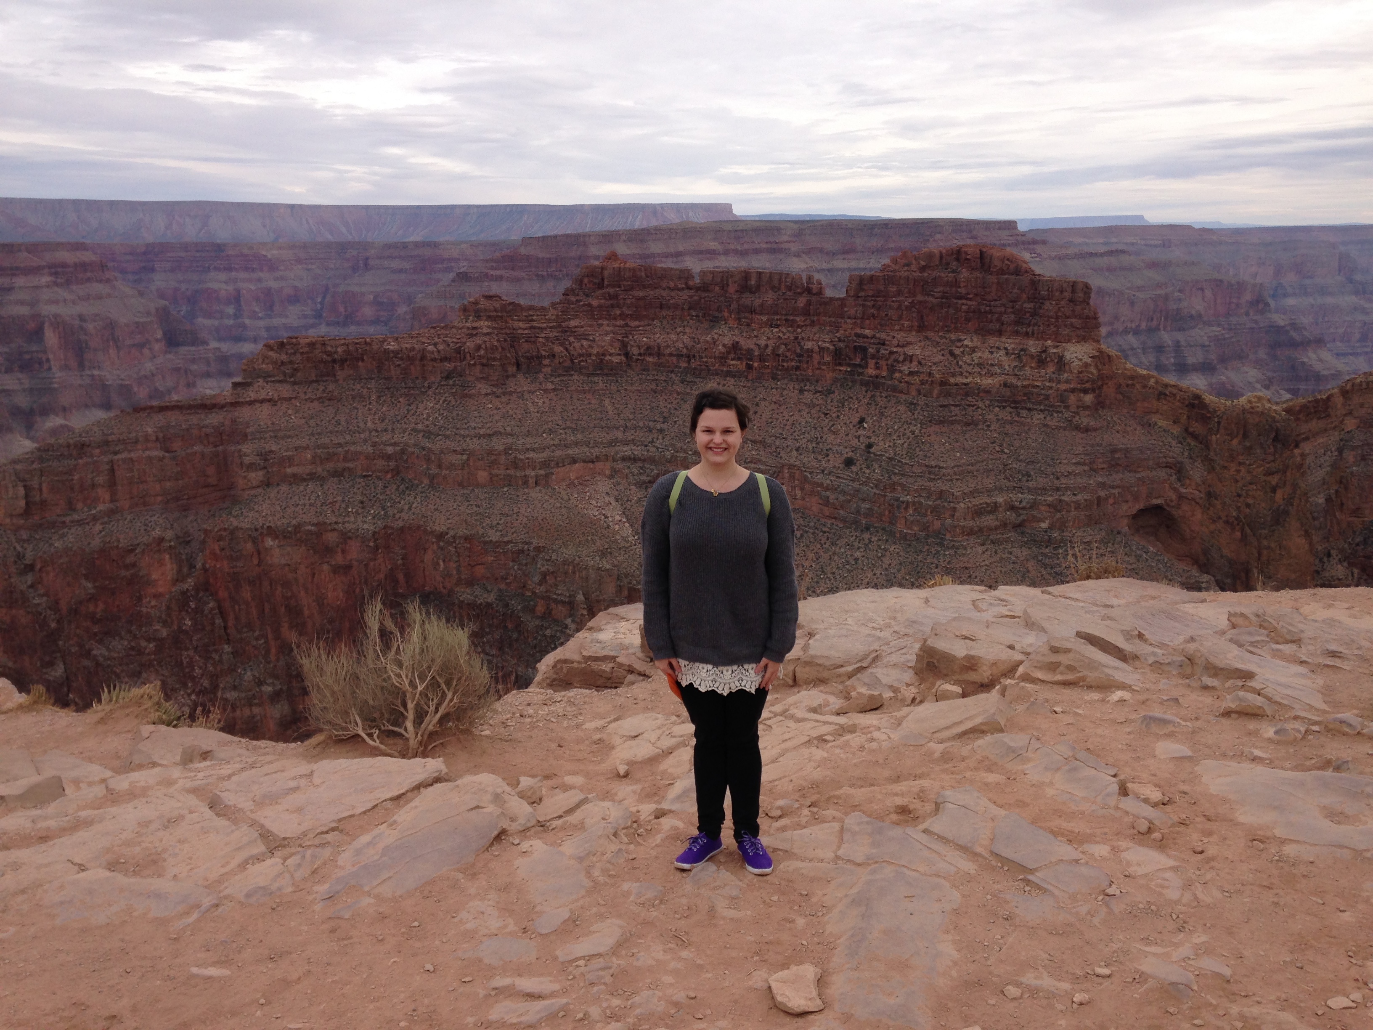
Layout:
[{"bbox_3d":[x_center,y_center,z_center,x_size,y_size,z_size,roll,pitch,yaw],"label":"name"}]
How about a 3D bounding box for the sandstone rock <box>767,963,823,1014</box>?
[{"bbox_3d":[0.304,1.324,3.660,0.129,0.063,0.153,-3,13,-12],"label":"sandstone rock"}]

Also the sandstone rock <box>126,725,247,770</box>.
[{"bbox_3d":[-2.095,0.974,5.504,0.434,0.125,0.236,-1,12,-3],"label":"sandstone rock"}]

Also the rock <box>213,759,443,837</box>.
[{"bbox_3d":[-1.382,1.079,5.088,0.750,0.100,0.490,-12,17,-44],"label":"rock"}]

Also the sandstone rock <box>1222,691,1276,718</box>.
[{"bbox_3d":[2.631,0.885,6.126,0.207,0.088,0.152,1,12,4],"label":"sandstone rock"}]

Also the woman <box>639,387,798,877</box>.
[{"bbox_3d":[0.100,0.390,4.436,0.530,1.640,0.360,0,12,-1],"label":"woman"}]

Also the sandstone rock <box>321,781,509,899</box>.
[{"bbox_3d":[-0.933,1.119,4.576,0.328,0.155,0.640,7,14,30],"label":"sandstone rock"}]

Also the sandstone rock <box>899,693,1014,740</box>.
[{"bbox_3d":[1.197,0.904,5.884,0.464,0.135,0.242,-2,13,-10],"label":"sandstone rock"}]

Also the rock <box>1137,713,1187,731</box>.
[{"bbox_3d":[2.157,0.938,5.938,0.209,0.048,0.117,3,13,12],"label":"rock"}]

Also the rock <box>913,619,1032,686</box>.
[{"bbox_3d":[1.487,0.699,6.752,0.584,0.243,0.401,3,13,15],"label":"rock"}]

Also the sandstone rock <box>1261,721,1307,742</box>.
[{"bbox_3d":[2.648,0.960,5.803,0.166,0.051,0.117,-1,12,-4],"label":"sandstone rock"}]

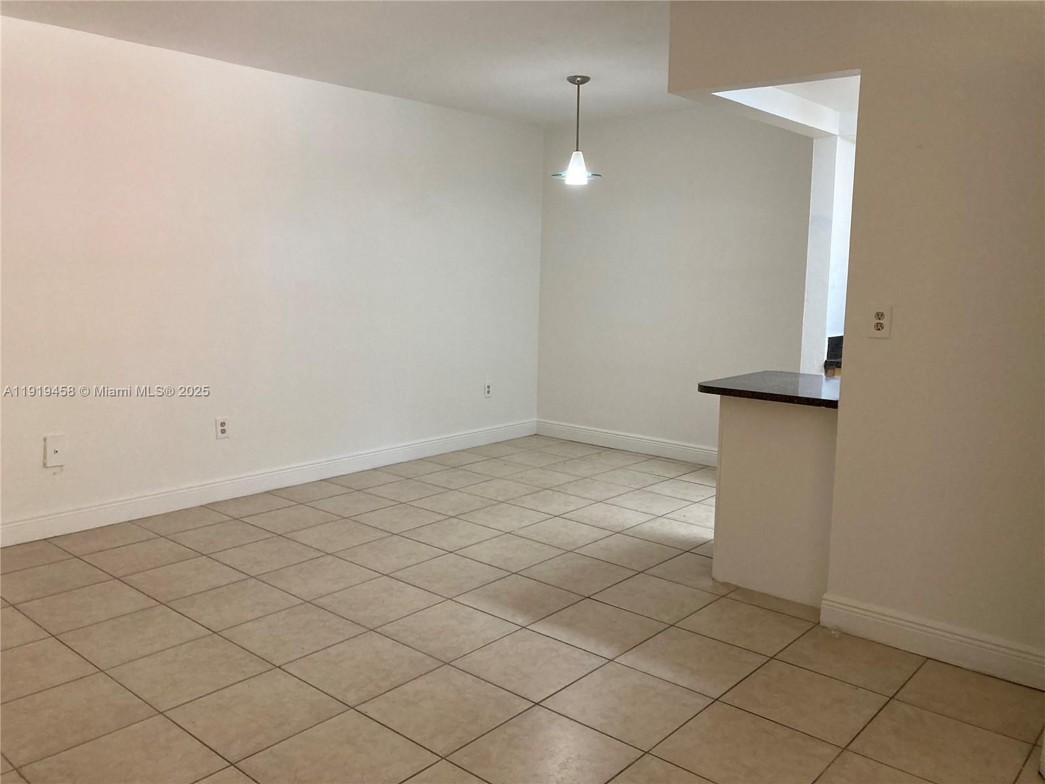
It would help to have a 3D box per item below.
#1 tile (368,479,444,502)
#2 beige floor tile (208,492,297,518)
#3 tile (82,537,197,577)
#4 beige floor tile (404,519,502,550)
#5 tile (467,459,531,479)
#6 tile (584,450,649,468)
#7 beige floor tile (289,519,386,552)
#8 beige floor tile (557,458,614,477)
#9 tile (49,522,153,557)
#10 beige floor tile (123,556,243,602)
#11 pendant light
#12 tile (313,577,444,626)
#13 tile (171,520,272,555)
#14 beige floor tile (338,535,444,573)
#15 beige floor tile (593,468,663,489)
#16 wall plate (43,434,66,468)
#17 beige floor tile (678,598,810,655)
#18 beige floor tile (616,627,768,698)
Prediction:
[{"bbox_3d":[-0.713,0.609,5.177,0.404,0.010,0.404,8,11,40],"label":"tile"},{"bbox_3d":[-1.551,0.650,4.842,0.382,0.010,0.402,8,11,40],"label":"beige floor tile"},{"bbox_3d":[-1.796,0.776,3.990,0.407,0.010,0.407,8,11,40],"label":"tile"},{"bbox_3d":[-0.363,0.737,4.350,0.400,0.012,0.400,8,11,40],"label":"beige floor tile"},{"bbox_3d":[-0.178,0.526,5.787,0.400,0.010,0.400,8,11,40],"label":"tile"},{"bbox_3d":[0.664,0.491,6.142,0.400,0.012,0.400,8,11,40],"label":"tile"},{"bbox_3d":[-0.939,0.735,4.308,0.400,0.012,0.400,8,11,40],"label":"beige floor tile"},{"bbox_3d":[0.396,0.530,5.809,0.400,0.012,0.400,8,11,40],"label":"beige floor tile"},{"bbox_3d":[-2.080,0.730,4.210,0.380,0.010,0.404,8,11,40],"label":"tile"},{"bbox_3d":[-1.473,0.816,3.696,0.400,0.012,0.400,8,11,40],"label":"beige floor tile"},{"bbox_3d":[0.319,-1.518,4.913,0.285,0.585,0.285,1,8,0],"label":"pendant light"},{"bbox_3d":[-0.588,0.860,3.469,0.404,0.010,0.404,8,11,40],"label":"tile"},{"bbox_3d":[-1.511,0.729,4.257,0.400,0.010,0.400,8,11,40],"label":"tile"},{"bbox_3d":[-0.627,0.775,4.026,0.400,0.012,0.400,8,11,40],"label":"beige floor tile"},{"bbox_3d":[0.707,0.576,5.588,0.402,0.010,0.402,8,11,40],"label":"beige floor tile"},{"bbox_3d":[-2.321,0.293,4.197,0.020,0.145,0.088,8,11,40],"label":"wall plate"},{"bbox_3d":[0.875,0.915,3.321,0.407,0.010,0.407,8,11,40],"label":"beige floor tile"},{"bbox_3d":[0.603,0.950,2.988,0.400,0.010,0.400,8,11,40],"label":"beige floor tile"}]

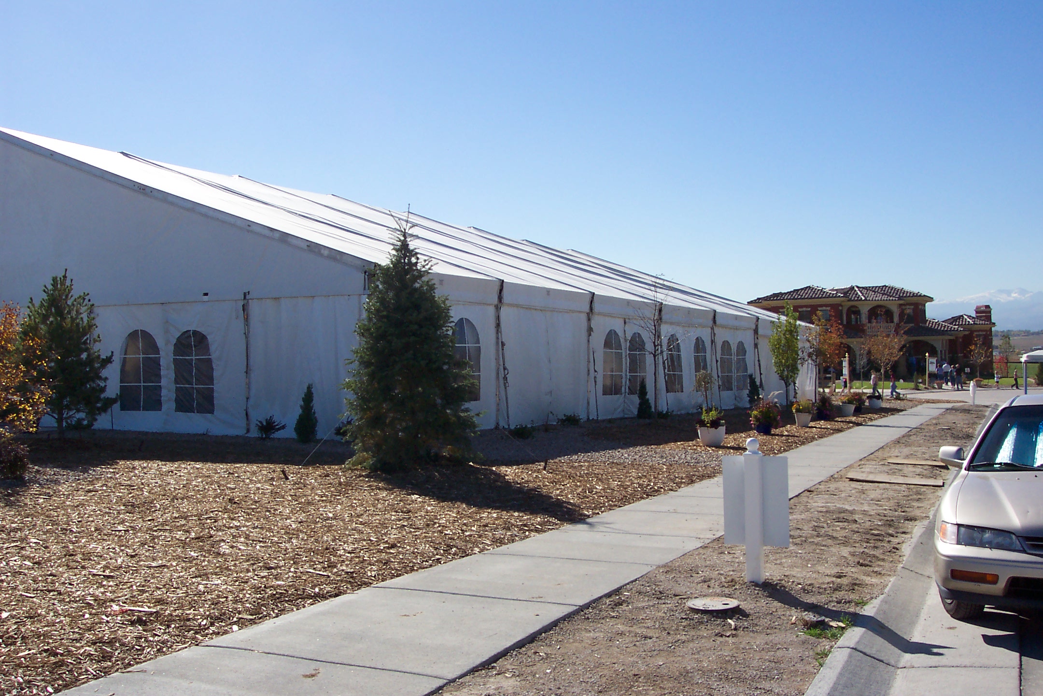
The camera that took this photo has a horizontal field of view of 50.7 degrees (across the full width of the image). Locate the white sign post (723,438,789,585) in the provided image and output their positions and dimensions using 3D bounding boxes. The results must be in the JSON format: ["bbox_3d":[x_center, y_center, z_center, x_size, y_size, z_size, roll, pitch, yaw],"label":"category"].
[{"bbox_3d":[1.613,1.125,7.580,0.480,1.000,0.130,0,-1,22],"label":"white sign post"}]

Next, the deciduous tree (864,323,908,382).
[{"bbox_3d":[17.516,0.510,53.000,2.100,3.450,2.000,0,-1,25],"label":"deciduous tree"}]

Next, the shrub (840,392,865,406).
[{"bbox_3d":[10.531,1.633,35.000,0.750,0.480,0.650,0,-1,25],"label":"shrub"}]

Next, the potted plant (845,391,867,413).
[{"bbox_3d":[11.074,1.792,36.400,0.660,0.740,0.660,0,-1,25],"label":"potted plant"}]

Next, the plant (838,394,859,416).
[{"bbox_3d":[10.045,1.764,33.800,0.620,0.760,0.620,0,-1,25],"label":"plant"}]

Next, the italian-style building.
[{"bbox_3d":[30.840,-1.500,97.000,19.000,8.400,14.000,-1,-1,31],"label":"italian-style building"}]

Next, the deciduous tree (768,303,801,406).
[{"bbox_3d":[10.488,0.211,43.800,1.300,4.100,1.300,0,-1,25],"label":"deciduous tree"}]

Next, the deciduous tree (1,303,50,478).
[{"bbox_3d":[-7.208,0.589,15.300,1.400,2.450,1.400,0,-1,25],"label":"deciduous tree"}]

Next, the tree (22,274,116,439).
[{"bbox_3d":[-9.219,0.133,22.400,1.950,3.400,1.950,0,-1,25],"label":"tree"}]

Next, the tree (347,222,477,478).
[{"bbox_3d":[-1.651,-0.049,16.400,2.000,3.700,2.000,0,-1,0],"label":"tree"}]

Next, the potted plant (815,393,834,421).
[{"bbox_3d":[8.630,1.680,31.300,0.570,0.770,0.570,0,-1,25],"label":"potted plant"}]

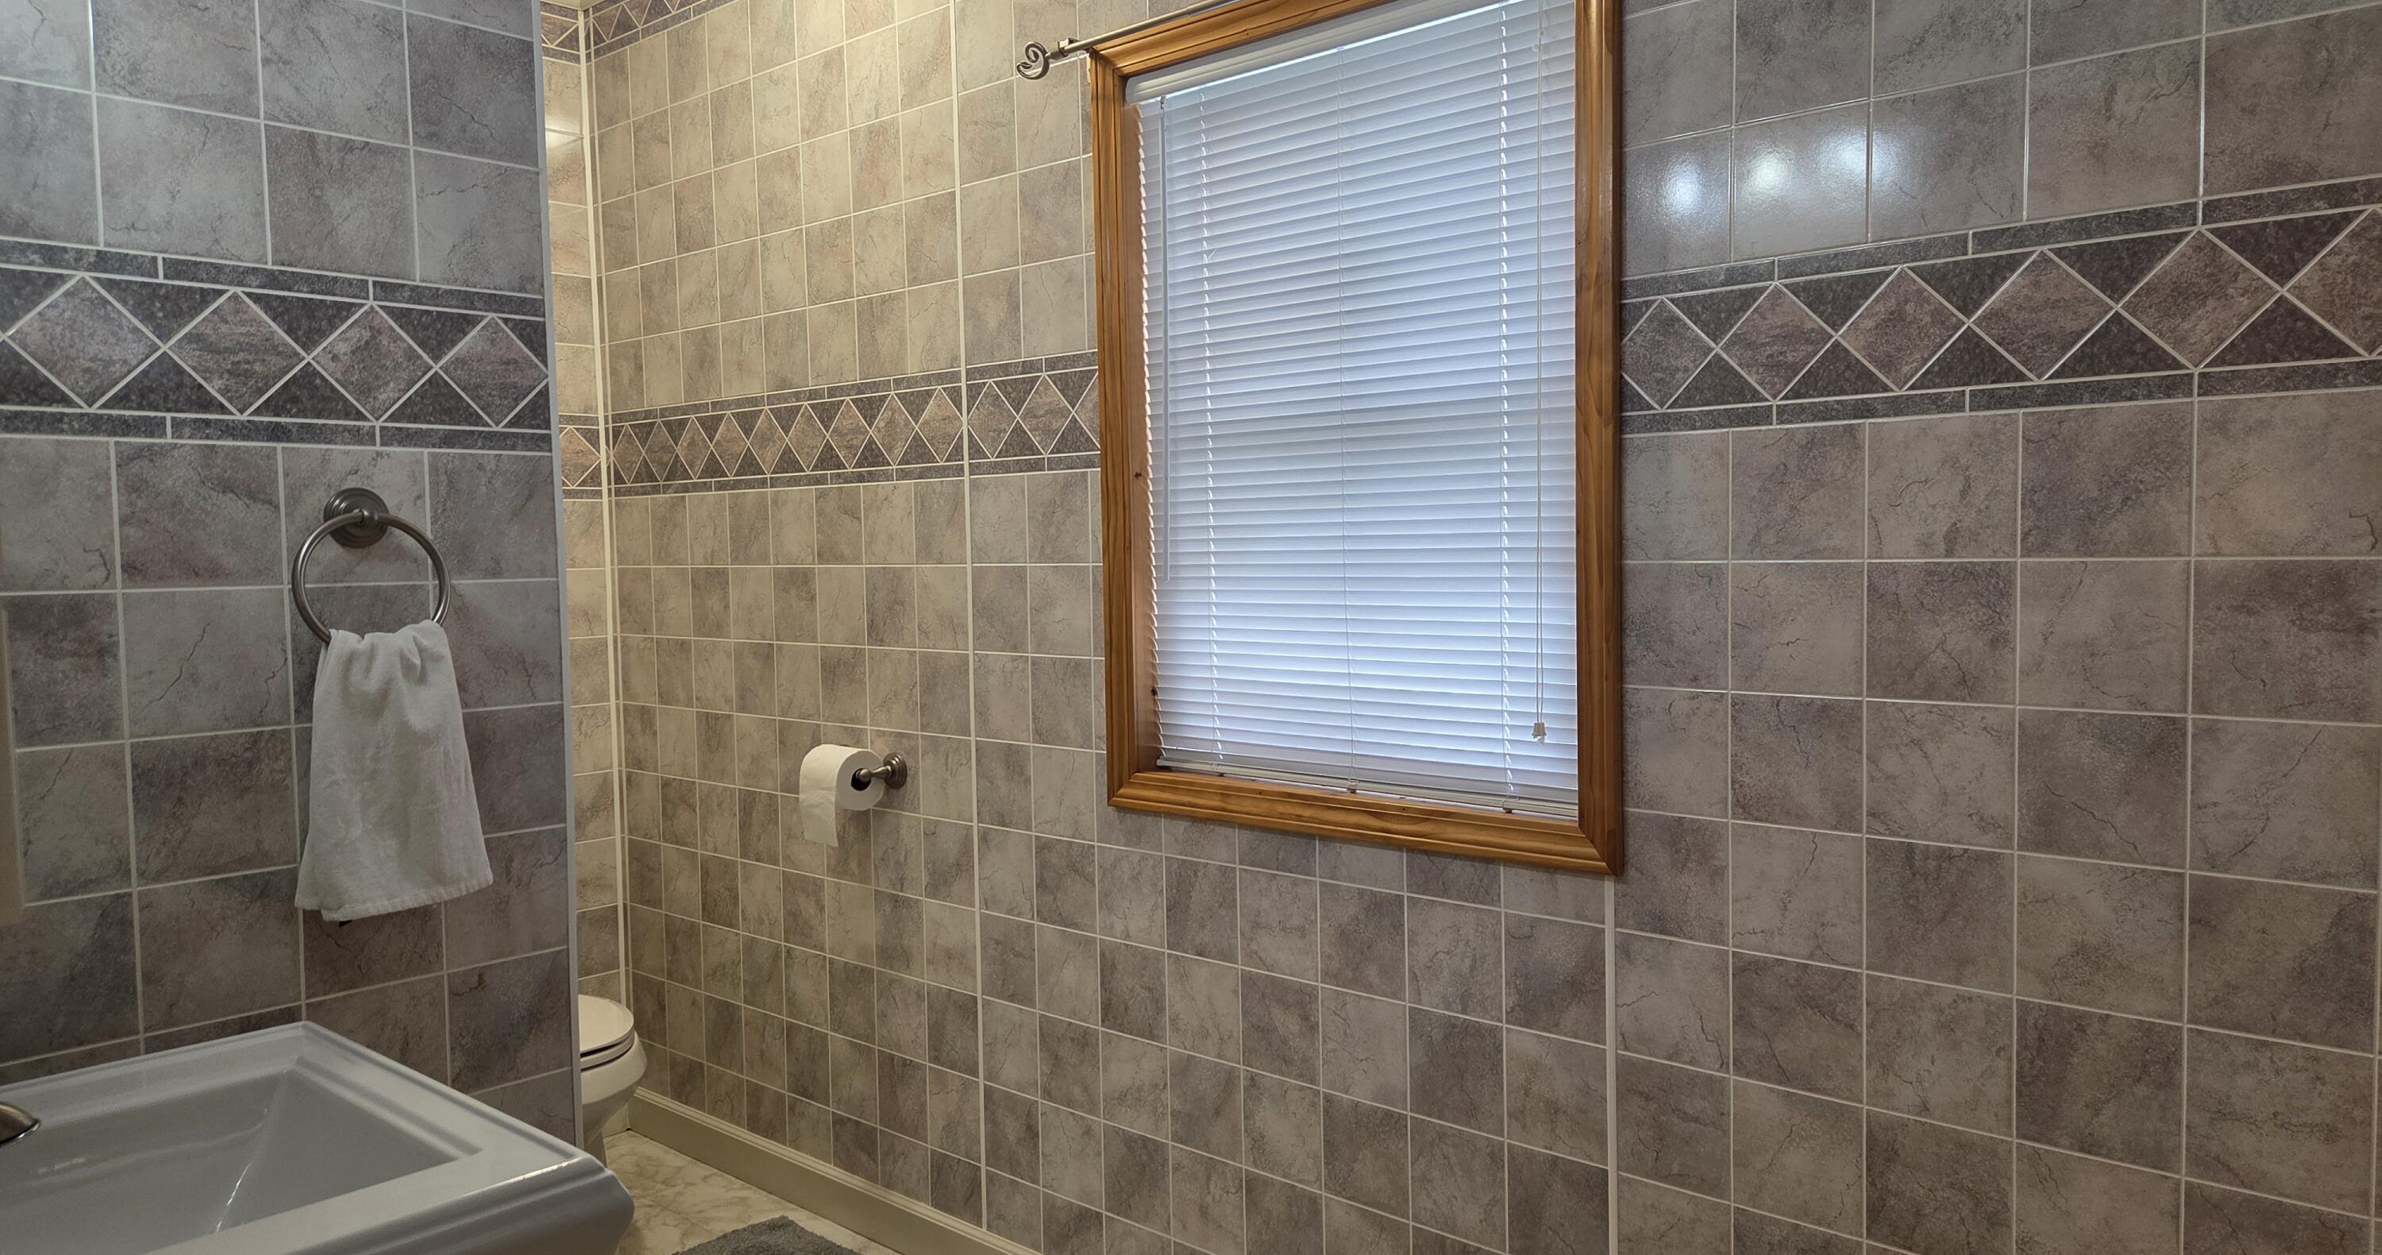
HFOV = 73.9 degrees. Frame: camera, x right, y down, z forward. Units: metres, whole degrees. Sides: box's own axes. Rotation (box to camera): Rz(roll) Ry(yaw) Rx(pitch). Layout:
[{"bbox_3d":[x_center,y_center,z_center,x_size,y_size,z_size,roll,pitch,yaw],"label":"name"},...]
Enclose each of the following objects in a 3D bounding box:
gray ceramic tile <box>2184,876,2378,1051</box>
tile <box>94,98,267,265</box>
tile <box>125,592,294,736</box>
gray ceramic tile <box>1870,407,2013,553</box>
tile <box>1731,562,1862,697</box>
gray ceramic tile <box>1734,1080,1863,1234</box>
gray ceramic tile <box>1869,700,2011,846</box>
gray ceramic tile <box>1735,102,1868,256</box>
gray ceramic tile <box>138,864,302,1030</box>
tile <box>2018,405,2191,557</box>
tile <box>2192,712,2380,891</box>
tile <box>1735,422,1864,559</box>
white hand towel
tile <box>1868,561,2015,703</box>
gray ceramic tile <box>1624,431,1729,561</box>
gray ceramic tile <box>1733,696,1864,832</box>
[{"bbox_3d":[1.034,0.316,1.501,0.150,0.151,0.010,2,4,42],"label":"gray ceramic tile"},{"bbox_3d":[-1.042,-0.458,1.637,0.010,0.150,0.150,1,4,43],"label":"tile"},{"bbox_3d":[-1.033,0.036,1.664,0.010,0.150,0.150,2,4,42],"label":"tile"},{"bbox_3d":[0.798,-0.148,1.679,0.150,0.150,0.010,2,4,42],"label":"gray ceramic tile"},{"bbox_3d":[0.692,0.001,1.794,0.150,0.150,0.010,2,4,42],"label":"tile"},{"bbox_3d":[0.700,0.610,1.824,0.152,0.153,0.010,2,4,42],"label":"gray ceramic tile"},{"bbox_3d":[0.804,0.156,1.696,0.150,0.150,0.010,2,4,42],"label":"gray ceramic tile"},{"bbox_3d":[0.682,-0.493,1.761,0.150,0.150,0.010,2,4,42],"label":"gray ceramic tile"},{"bbox_3d":[-1.032,0.341,1.686,0.010,0.150,0.150,2,4,44],"label":"gray ceramic tile"},{"bbox_3d":[0.914,-0.144,1.580,0.152,0.153,0.010,2,4,42],"label":"tile"},{"bbox_3d":[1.034,0.164,1.496,0.150,0.150,0.010,2,4,42],"label":"tile"},{"bbox_3d":[0.688,-0.152,1.783,0.150,0.148,0.010,2,4,42],"label":"tile"},{"bbox_3d":[-0.889,0.154,1.759,0.075,0.318,0.212,2,4,42],"label":"white hand towel"},{"bbox_3d":[0.805,0.004,1.692,0.150,0.150,0.010,2,4,42],"label":"tile"},{"bbox_3d":[0.574,-0.155,1.885,0.150,0.150,0.010,2,4,42],"label":"gray ceramic tile"},{"bbox_3d":[0.691,0.153,1.798,0.150,0.150,0.010,2,4,42],"label":"gray ceramic tile"}]

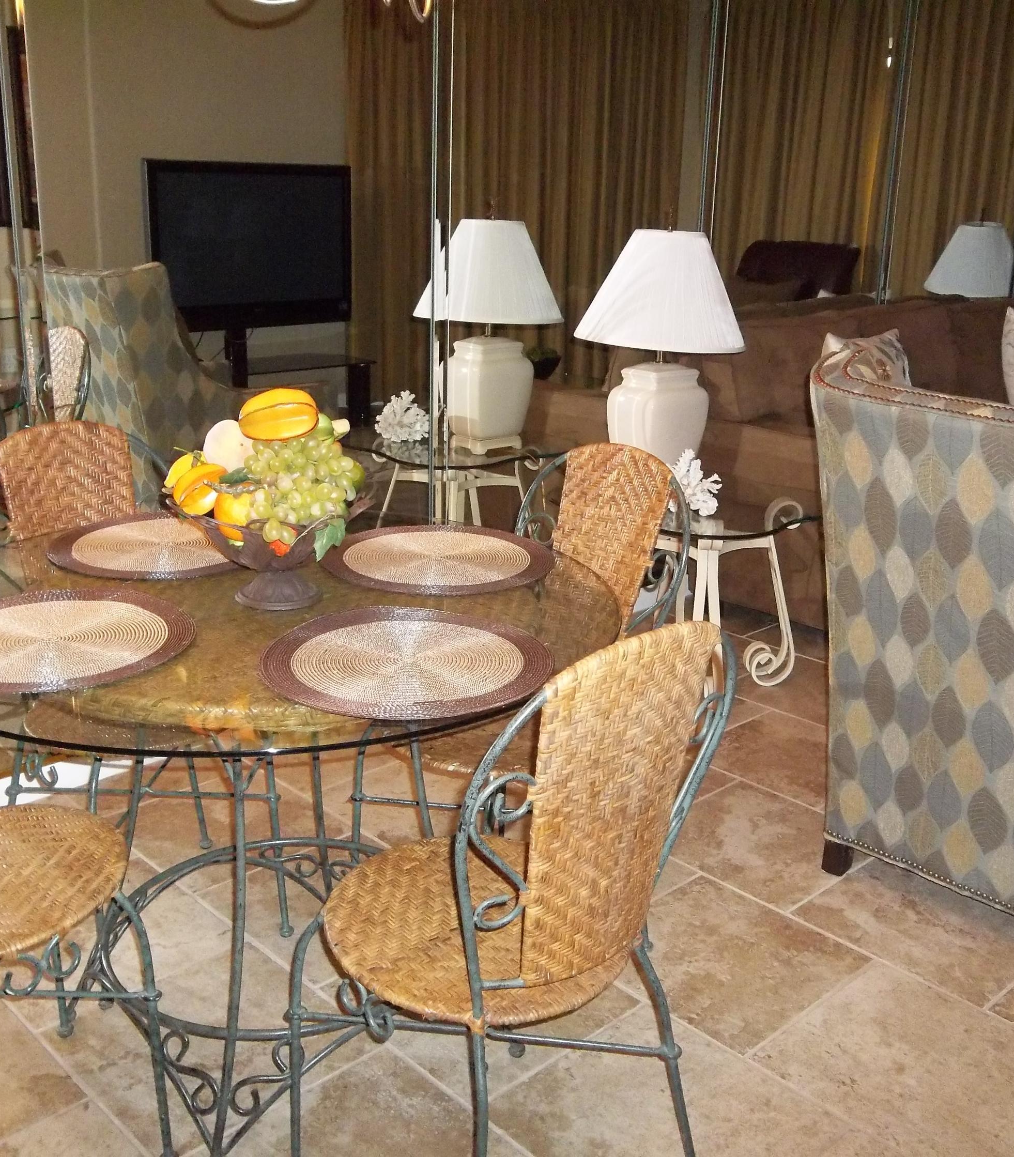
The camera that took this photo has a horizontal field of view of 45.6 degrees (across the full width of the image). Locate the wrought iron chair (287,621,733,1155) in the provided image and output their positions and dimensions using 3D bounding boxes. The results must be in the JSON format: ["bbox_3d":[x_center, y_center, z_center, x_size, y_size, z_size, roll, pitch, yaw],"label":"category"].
[{"bbox_3d":[-0.023,0.420,1.511,0.425,0.876,0.475,-14,23,-41],"label":"wrought iron chair"}]

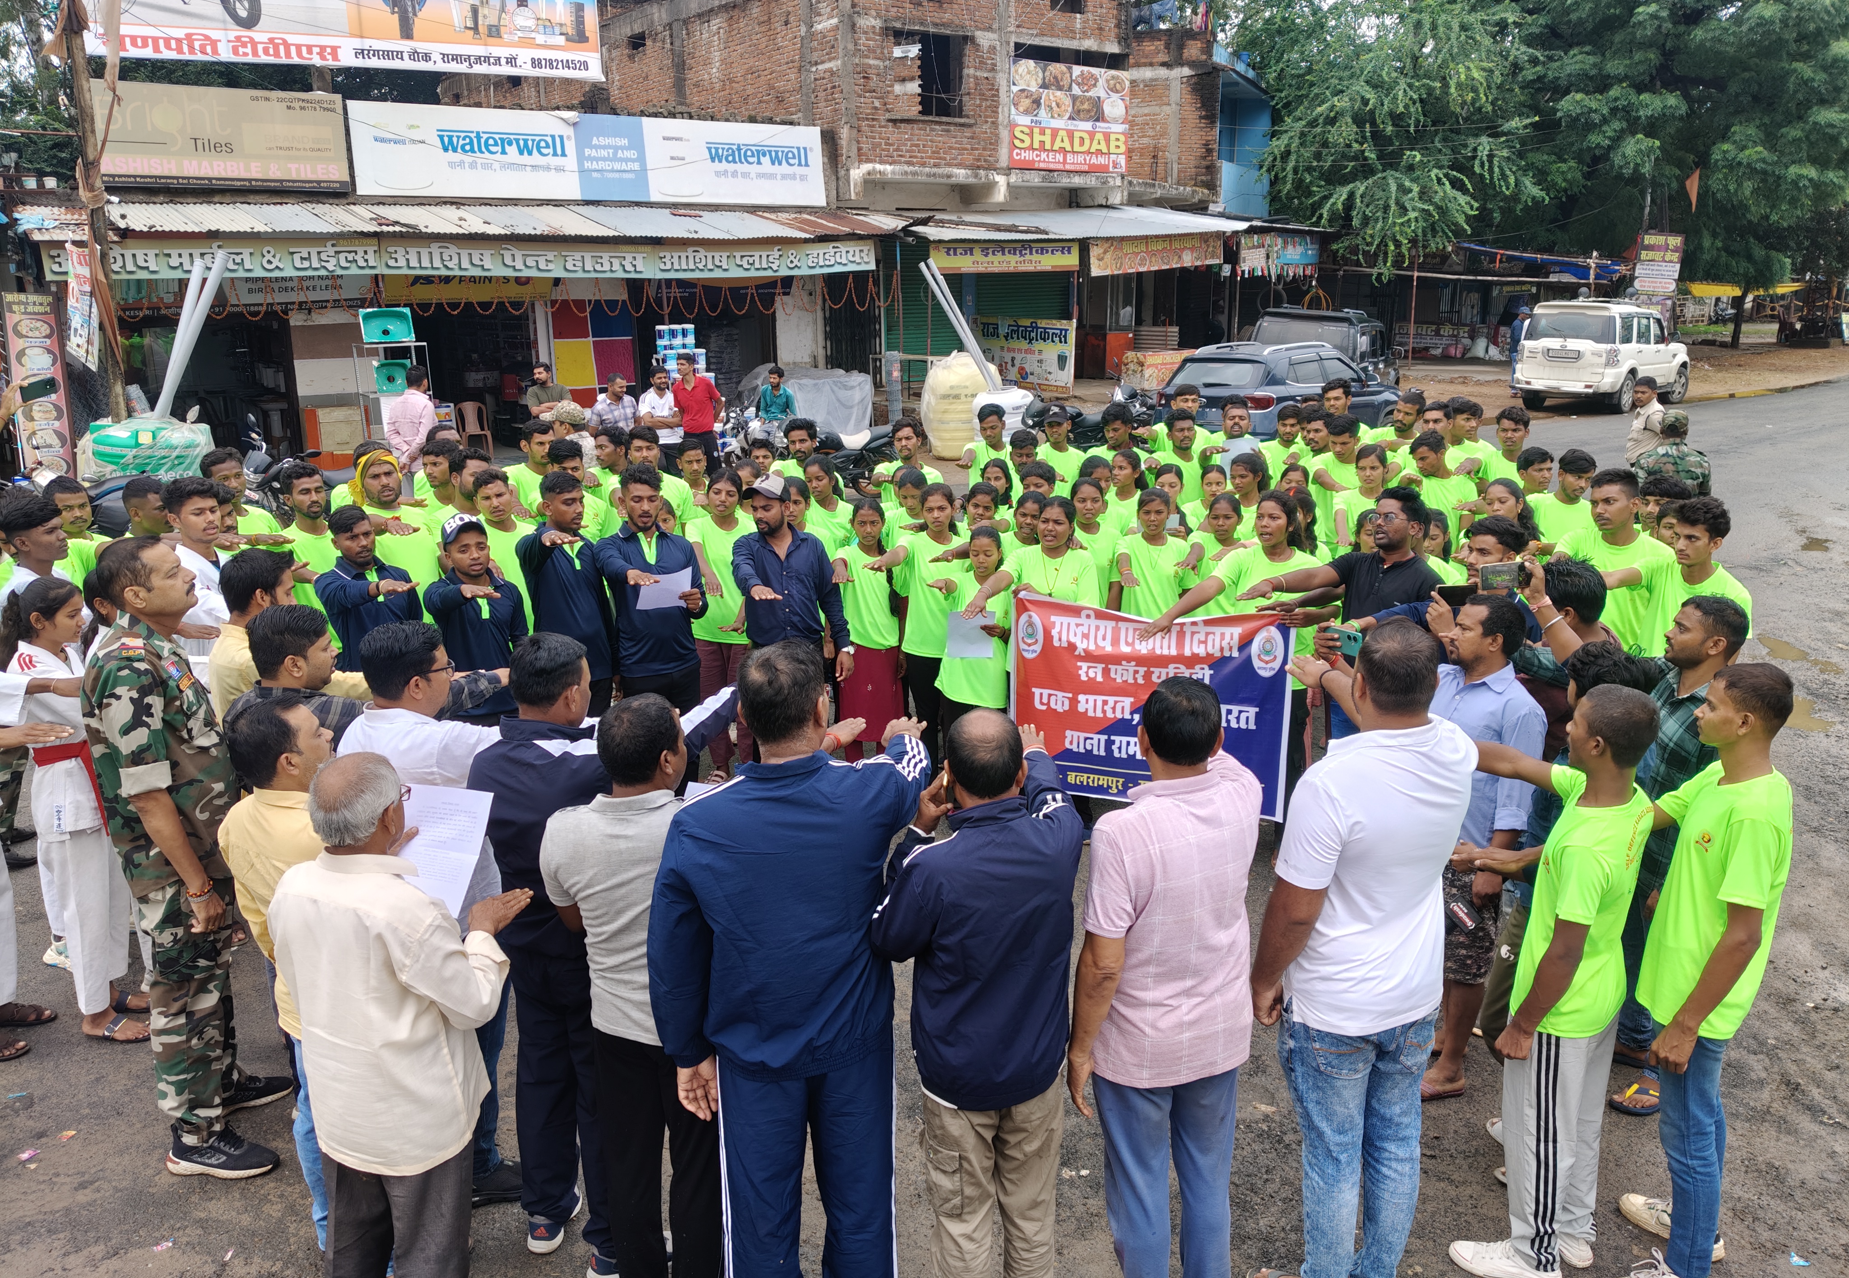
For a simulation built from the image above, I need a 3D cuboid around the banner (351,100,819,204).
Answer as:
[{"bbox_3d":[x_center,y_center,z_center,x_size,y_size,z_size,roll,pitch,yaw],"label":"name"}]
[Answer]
[{"bbox_3d":[-4.447,-6.727,19.447,6.672,1.138,0.100,-8,17,-28],"label":"banner"}]

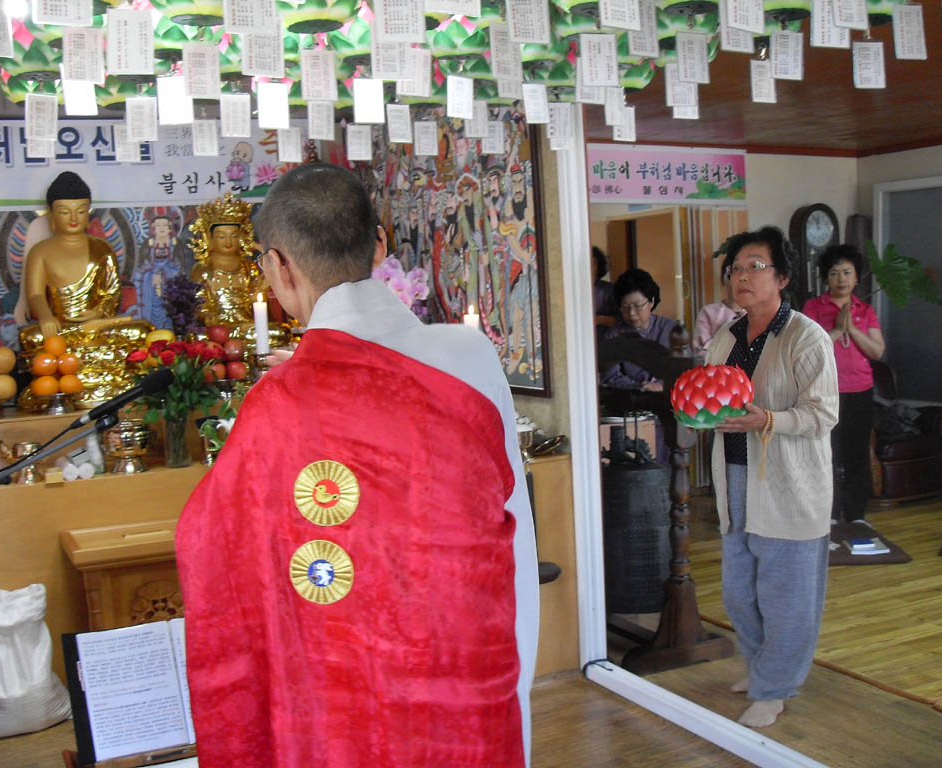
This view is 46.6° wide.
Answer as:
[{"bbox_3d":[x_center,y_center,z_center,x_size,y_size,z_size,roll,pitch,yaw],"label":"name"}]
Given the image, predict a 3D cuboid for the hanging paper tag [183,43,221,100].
[{"bbox_3d":[-0.601,-0.698,2.448,0.081,0.116,0.004,-2,9,-9],"label":"hanging paper tag"}]

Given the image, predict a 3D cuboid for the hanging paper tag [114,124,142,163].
[{"bbox_3d":[-1.025,-0.718,3.270,0.074,0.108,0.004,-4,5,-20],"label":"hanging paper tag"}]

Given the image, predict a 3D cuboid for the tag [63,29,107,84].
[{"bbox_3d":[-0.917,-0.777,2.597,0.091,0.126,0.006,-5,5,-27],"label":"tag"}]

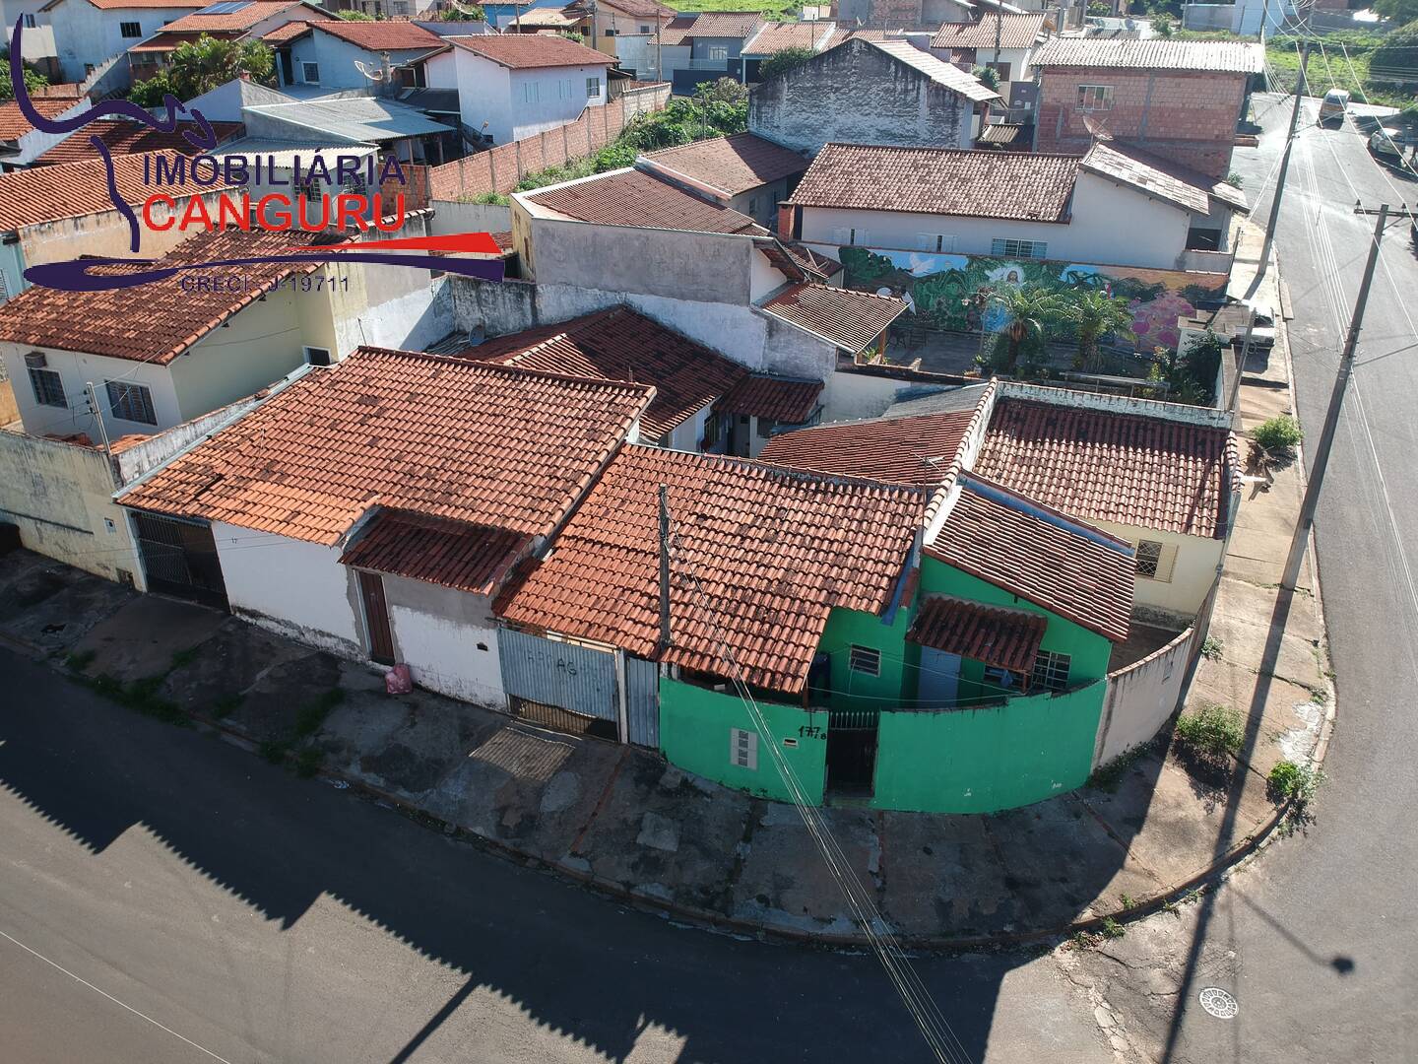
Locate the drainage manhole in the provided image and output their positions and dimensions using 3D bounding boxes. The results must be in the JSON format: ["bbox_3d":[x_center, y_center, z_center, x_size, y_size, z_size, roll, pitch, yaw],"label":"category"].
[{"bbox_3d":[7.584,7.033,15.249,0.610,0.050,0.610,11,28,22],"label":"drainage manhole"}]

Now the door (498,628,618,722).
[{"bbox_3d":[-2.966,2.850,20.175,2.730,1.580,0.070,11,28,22],"label":"door"}]

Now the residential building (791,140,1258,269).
[{"bbox_3d":[13.335,-14.192,45.521,18.135,5.216,9.165,11,28,22],"label":"residential building"}]

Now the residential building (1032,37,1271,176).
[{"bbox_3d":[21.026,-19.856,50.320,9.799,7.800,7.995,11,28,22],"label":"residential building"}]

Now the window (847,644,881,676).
[{"bbox_3d":[2.958,2.424,19.471,0.600,0.580,0.080,11,28,22],"label":"window"}]

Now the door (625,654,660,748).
[{"bbox_3d":[-1.248,3.280,19.506,0.680,1.930,0.060,11,28,22],"label":"door"}]

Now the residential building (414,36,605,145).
[{"bbox_3d":[-12.333,-28.855,67.344,6.922,6.484,12.870,11,28,22],"label":"residential building"}]

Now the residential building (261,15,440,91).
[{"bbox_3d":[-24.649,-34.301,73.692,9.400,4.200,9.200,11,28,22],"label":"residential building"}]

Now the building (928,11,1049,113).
[{"bbox_3d":[19.697,-33.179,72.199,6.923,5.899,8.385,11,28,22],"label":"building"}]

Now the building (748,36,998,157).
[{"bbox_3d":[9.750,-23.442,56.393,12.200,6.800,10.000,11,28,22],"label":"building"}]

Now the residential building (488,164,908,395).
[{"bbox_3d":[0.100,-9.133,35.876,11.424,5.661,9.486,10,27,22],"label":"residential building"}]

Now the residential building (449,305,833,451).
[{"bbox_3d":[-3.995,-4.180,32.122,13.552,4.339,7.800,11,28,22],"label":"residential building"}]

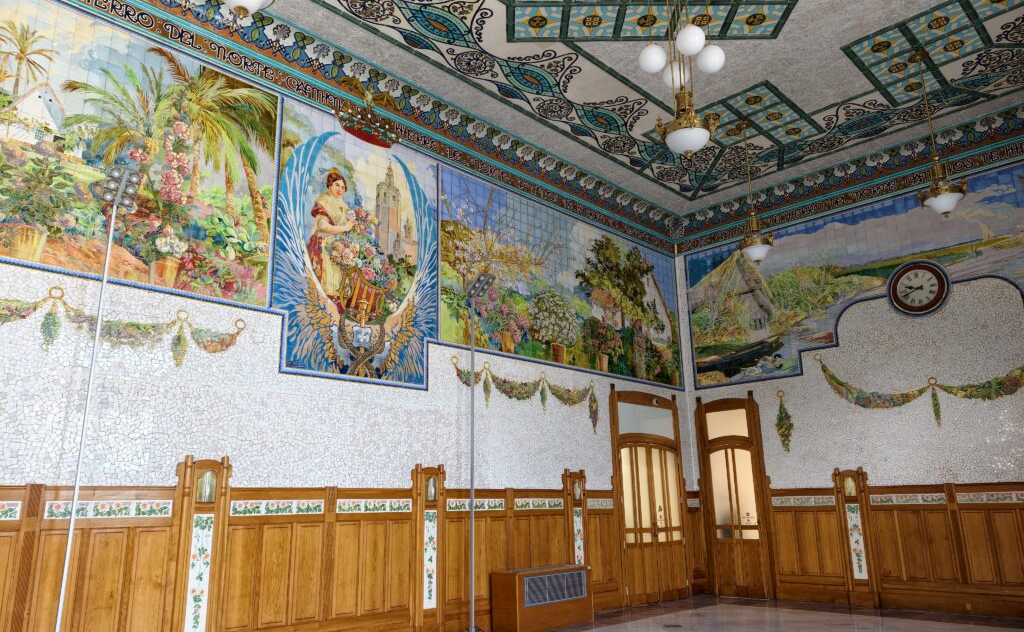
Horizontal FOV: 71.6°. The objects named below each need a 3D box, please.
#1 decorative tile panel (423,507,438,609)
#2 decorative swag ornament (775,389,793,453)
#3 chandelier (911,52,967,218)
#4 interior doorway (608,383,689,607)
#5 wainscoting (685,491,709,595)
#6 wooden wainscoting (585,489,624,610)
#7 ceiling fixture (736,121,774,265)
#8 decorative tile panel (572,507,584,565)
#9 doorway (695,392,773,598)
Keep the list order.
[{"bbox_3d":[-0.940,2.815,8.228,0.040,1.077,0.186,-15,-21,42],"label":"decorative tile panel"},{"bbox_3d":[4.479,1.728,11.684,0.060,1.021,0.289,14,-21,-43],"label":"decorative swag ornament"},{"bbox_3d":[4.869,-2.110,8.228,0.500,2.073,0.500,-15,-21,42],"label":"chandelier"},{"bbox_3d":[2.236,2.882,11.598,0.160,3.311,1.976,-15,-21,42],"label":"interior doorway"},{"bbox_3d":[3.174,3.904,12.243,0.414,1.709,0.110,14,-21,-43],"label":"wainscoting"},{"bbox_3d":[1.342,3.453,10.518,0.080,1.681,0.708,-15,-21,42],"label":"wooden wainscoting"},{"bbox_3d":[3.343,-1.746,9.906,0.459,2.134,0.459,14,-21,-43],"label":"ceiling fixture"},{"bbox_3d":[0.973,3.312,10.172,0.192,1.073,0.030,14,-21,-43],"label":"decorative tile panel"},{"bbox_3d":[3.784,3.015,12.140,0.160,3.360,1.243,14,-21,-43],"label":"doorway"}]

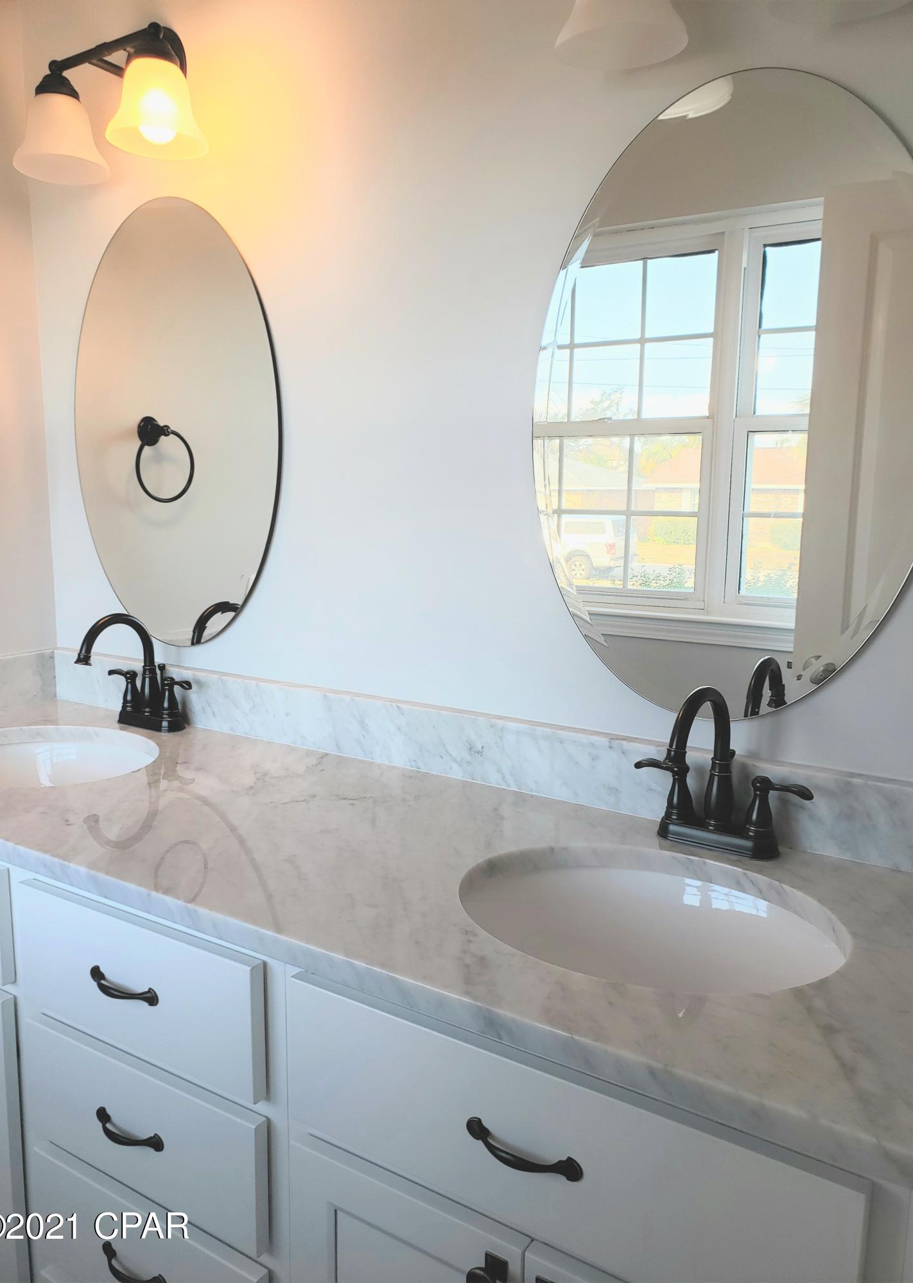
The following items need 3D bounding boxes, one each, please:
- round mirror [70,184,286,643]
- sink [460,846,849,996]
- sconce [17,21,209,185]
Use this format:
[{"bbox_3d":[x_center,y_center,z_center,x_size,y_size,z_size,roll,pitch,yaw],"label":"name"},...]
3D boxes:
[{"bbox_3d":[-0.508,-0.384,1.751,0.535,0.797,0.020,6,11,32],"label":"round mirror"},{"bbox_3d":[0.201,0.386,1.063,0.445,0.165,0.365,6,11,32],"label":"sink"},{"bbox_3d":[-0.554,-0.914,1.581,0.397,0.241,0.212,6,11,32],"label":"sconce"}]

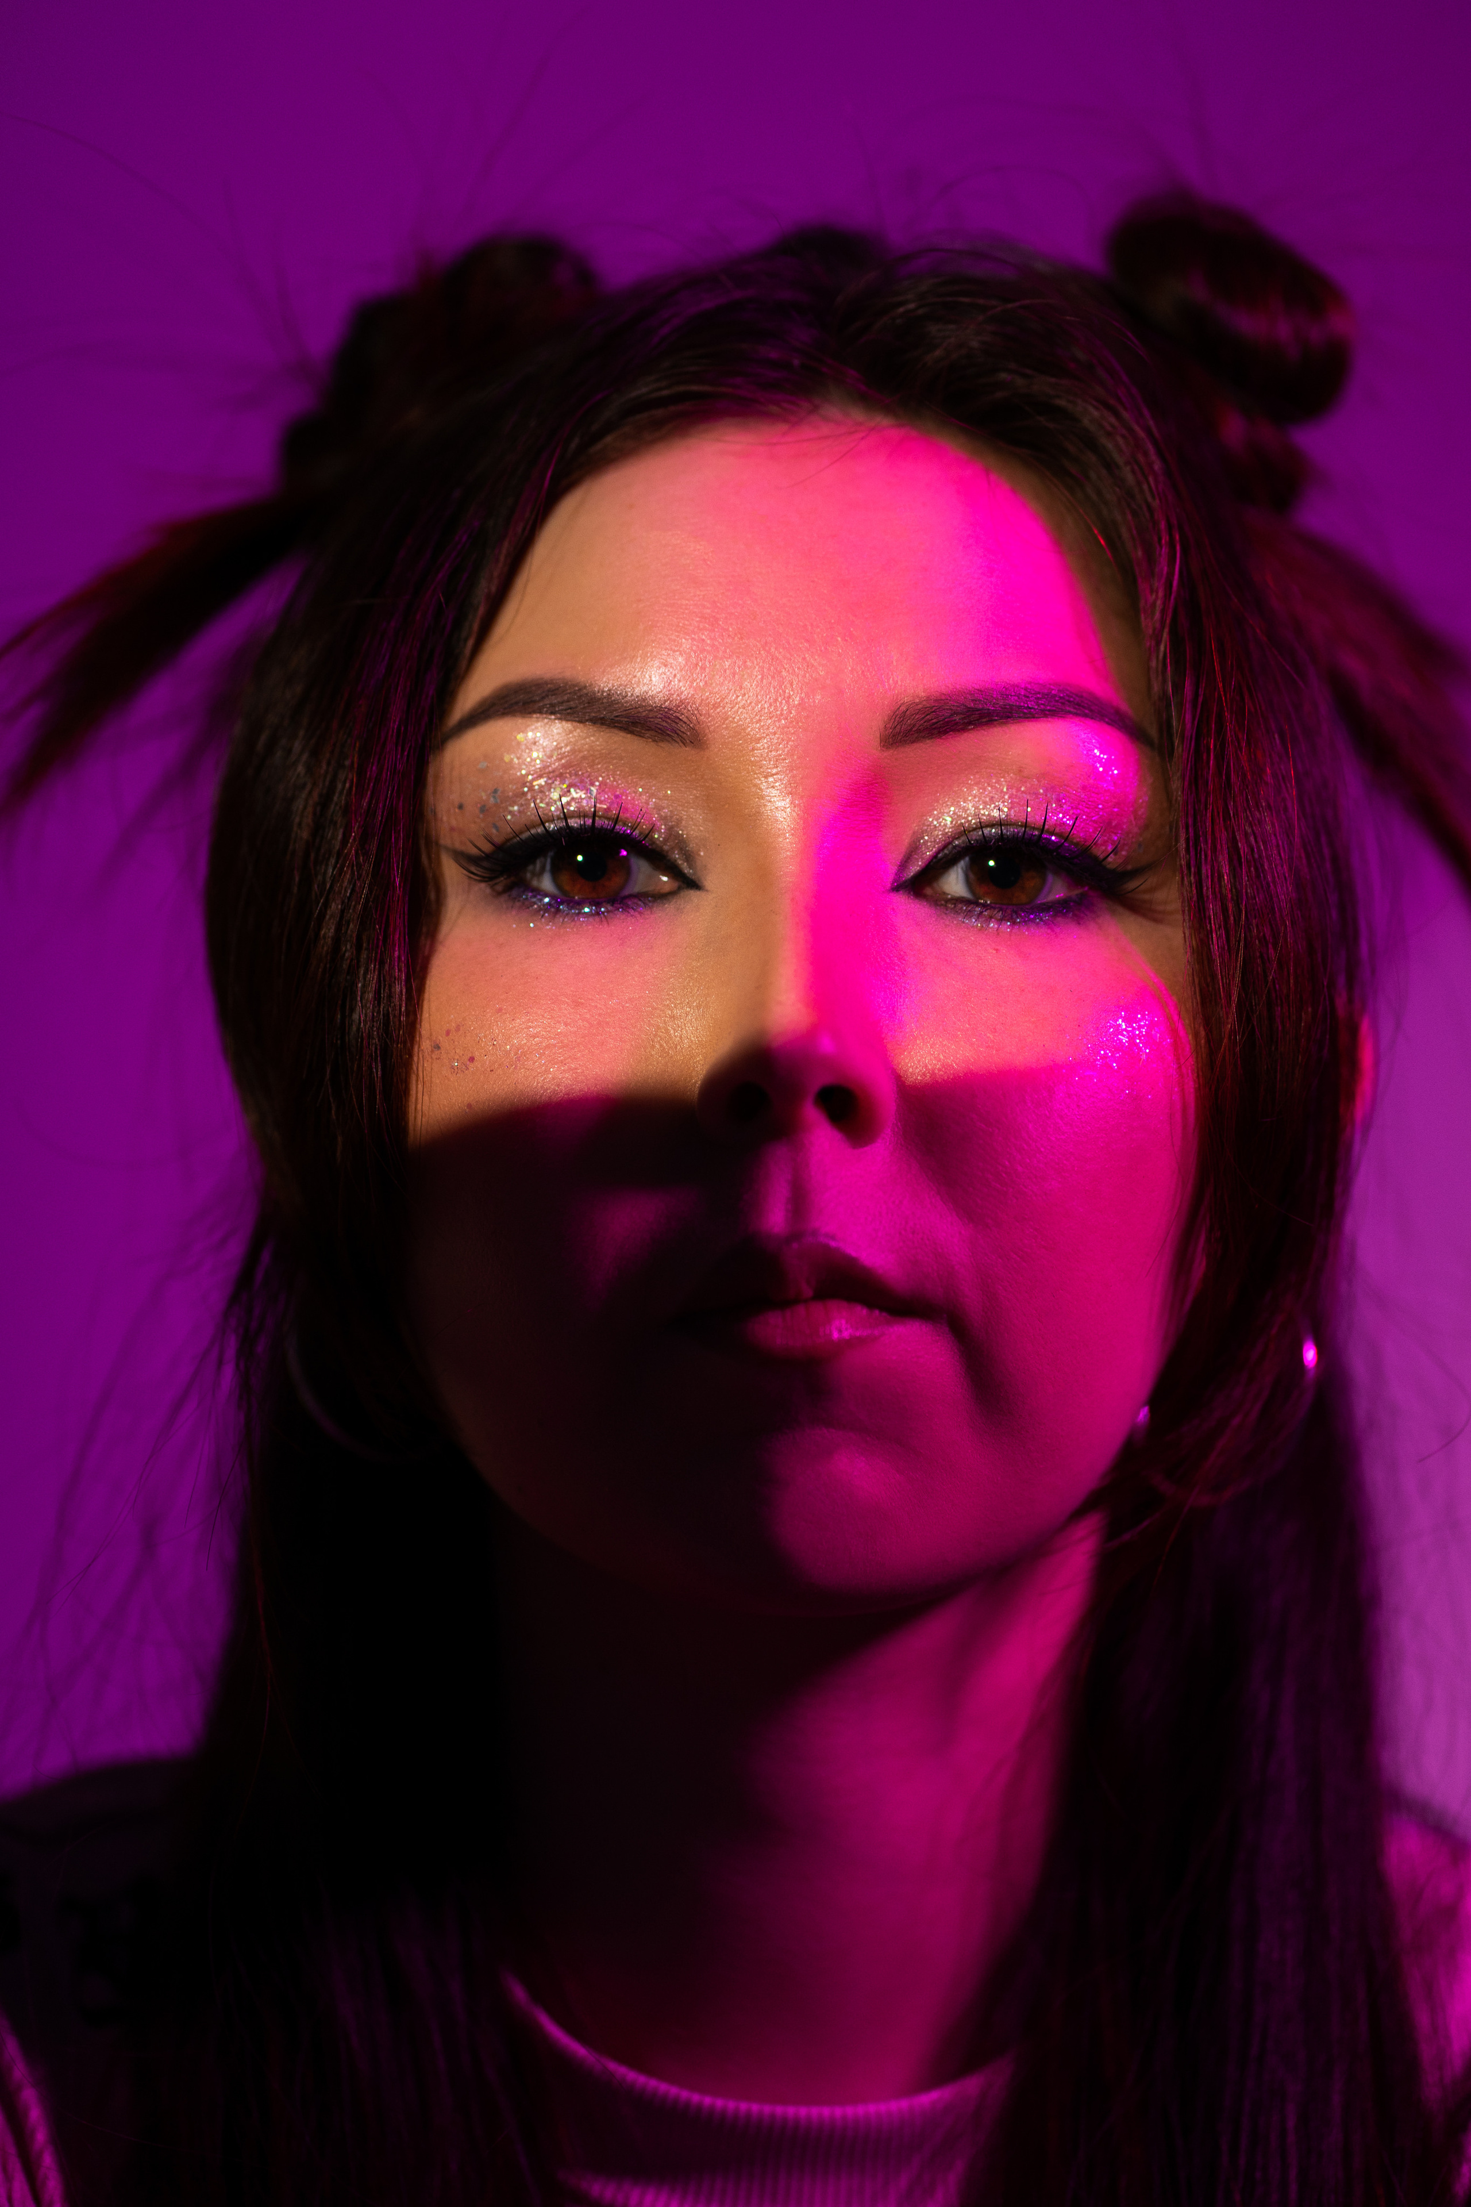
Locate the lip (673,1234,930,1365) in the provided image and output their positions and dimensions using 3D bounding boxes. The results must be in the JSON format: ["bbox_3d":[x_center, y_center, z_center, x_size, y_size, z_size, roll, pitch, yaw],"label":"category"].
[{"bbox_3d":[0.009,0.028,0.746,0.039,0.016,0.016,0,-12,0],"label":"lip"}]

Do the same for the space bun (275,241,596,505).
[{"bbox_3d":[-0.050,-0.122,0.866,0.050,0.040,0.048,0,-10,0],"label":"space bun"}]

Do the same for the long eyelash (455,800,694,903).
[{"bbox_3d":[-0.024,-0.037,0.764,0.035,0.013,0.014,-1,-10,8],"label":"long eyelash"}]

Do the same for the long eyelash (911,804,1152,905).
[{"bbox_3d":[0.043,-0.037,0.764,0.035,0.013,0.014,1,-10,-8],"label":"long eyelash"}]

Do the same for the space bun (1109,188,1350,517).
[{"bbox_3d":[0.082,-0.125,0.866,0.041,0.048,0.048,0,-10,0],"label":"space bun"}]

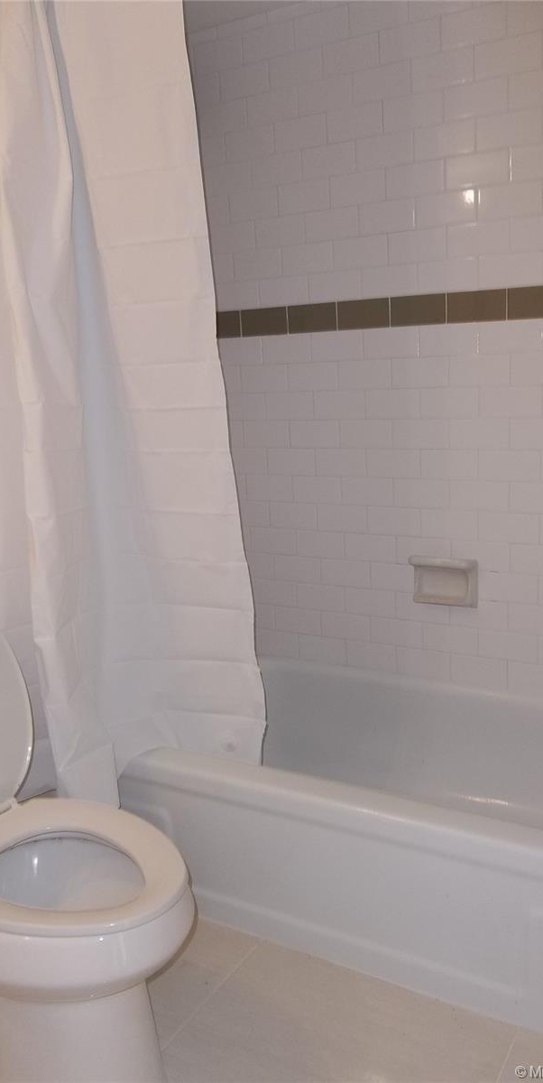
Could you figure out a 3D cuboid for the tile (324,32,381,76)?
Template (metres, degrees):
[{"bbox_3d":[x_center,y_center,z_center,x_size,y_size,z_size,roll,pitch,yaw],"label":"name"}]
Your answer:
[{"bbox_3d":[0.201,-1.190,2.065,0.152,0.076,0.008,4,14,30],"label":"tile"}]

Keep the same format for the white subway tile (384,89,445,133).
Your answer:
[{"bbox_3d":[0.355,-1.063,2.090,0.153,0.076,0.009,4,14,29],"label":"white subway tile"}]

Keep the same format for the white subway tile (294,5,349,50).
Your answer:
[{"bbox_3d":[0.129,-1.270,2.088,0.152,0.076,0.008,4,14,30],"label":"white subway tile"}]

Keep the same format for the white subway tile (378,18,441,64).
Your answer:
[{"bbox_3d":[0.330,-1.174,1.986,0.152,0.076,0.009,4,14,30],"label":"white subway tile"}]

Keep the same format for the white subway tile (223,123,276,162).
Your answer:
[{"bbox_3d":[-0.055,-1.058,2.247,0.152,0.076,0.009,4,14,30],"label":"white subway tile"}]

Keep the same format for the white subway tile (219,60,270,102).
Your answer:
[{"bbox_3d":[-0.070,-1.249,2.292,0.153,0.076,0.009,4,14,29],"label":"white subway tile"}]

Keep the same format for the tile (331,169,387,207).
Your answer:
[{"bbox_3d":[0.230,-0.920,2.196,0.153,0.076,0.009,4,14,29],"label":"tile"}]

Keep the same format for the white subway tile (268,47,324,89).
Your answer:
[{"bbox_3d":[0.066,-1.214,2.168,0.152,0.076,0.009,4,14,29],"label":"white subway tile"}]

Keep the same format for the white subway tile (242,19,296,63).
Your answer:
[{"bbox_3d":[-0.004,-1.321,2.236,0.153,0.076,0.009,4,14,29],"label":"white subway tile"}]

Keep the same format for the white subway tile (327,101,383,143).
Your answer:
[{"bbox_3d":[0.208,-1.040,2.099,0.152,0.076,0.010,4,14,30],"label":"white subway tile"}]

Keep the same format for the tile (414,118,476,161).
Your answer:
[{"bbox_3d":[0.411,-0.947,1.994,0.152,0.076,0.009,4,14,30],"label":"tile"}]

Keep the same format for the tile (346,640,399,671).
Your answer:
[{"bbox_3d":[0.289,0.325,2.413,0.152,0.076,0.009,4,14,29],"label":"tile"}]

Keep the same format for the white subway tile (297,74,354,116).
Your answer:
[{"bbox_3d":[0.138,-1.119,2.120,0.152,0.076,0.008,4,14,30],"label":"white subway tile"}]

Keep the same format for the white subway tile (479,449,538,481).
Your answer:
[{"bbox_3d":[0.589,-0.187,2.079,0.152,0.076,0.009,4,14,30],"label":"white subway tile"}]

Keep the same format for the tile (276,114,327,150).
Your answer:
[{"bbox_3d":[0.081,-1.065,2.196,0.152,0.076,0.009,4,14,29],"label":"tile"}]

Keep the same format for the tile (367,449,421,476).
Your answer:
[{"bbox_3d":[0.326,-0.208,2.240,0.152,0.076,0.008,4,14,30],"label":"tile"}]

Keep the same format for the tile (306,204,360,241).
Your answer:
[{"bbox_3d":[0.159,-0.833,2.207,0.152,0.076,0.009,4,14,29],"label":"tile"}]

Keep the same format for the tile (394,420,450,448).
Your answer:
[{"bbox_3d":[0.386,-0.277,2.183,0.152,0.076,0.010,4,14,30],"label":"tile"}]

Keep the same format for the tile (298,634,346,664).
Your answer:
[{"bbox_3d":[0.152,0.323,2.537,0.153,0.076,0.009,4,14,29],"label":"tile"}]

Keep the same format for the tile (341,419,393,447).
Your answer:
[{"bbox_3d":[0.255,-0.289,2.255,0.152,0.076,0.009,4,14,30],"label":"tile"}]

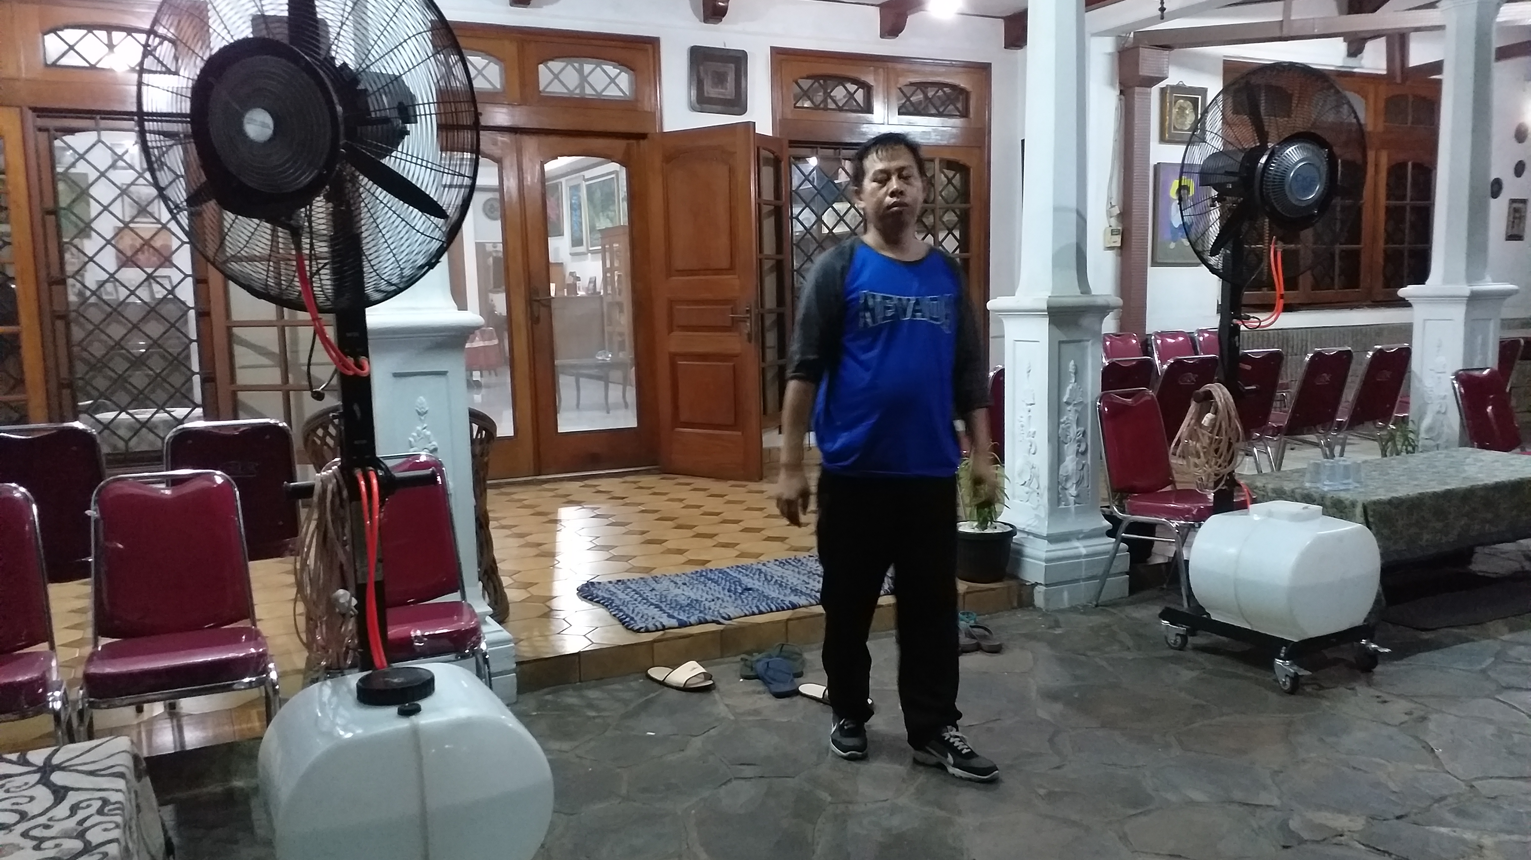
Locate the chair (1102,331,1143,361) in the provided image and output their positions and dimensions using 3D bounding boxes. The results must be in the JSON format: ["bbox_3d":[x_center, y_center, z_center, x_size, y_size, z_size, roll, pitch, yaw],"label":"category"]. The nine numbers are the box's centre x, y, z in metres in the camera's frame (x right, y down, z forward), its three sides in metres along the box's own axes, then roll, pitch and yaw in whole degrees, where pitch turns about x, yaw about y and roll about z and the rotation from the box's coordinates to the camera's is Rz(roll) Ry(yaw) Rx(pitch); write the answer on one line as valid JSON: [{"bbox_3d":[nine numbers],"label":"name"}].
[{"bbox_3d":[2.284,-0.142,6.853,0.445,0.860,0.530,-5,8,-26],"label":"chair"}]

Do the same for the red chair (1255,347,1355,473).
[{"bbox_3d":[2.862,-0.031,6.144,0.442,0.821,0.482,-4,8,-21],"label":"red chair"}]

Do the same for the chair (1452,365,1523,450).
[{"bbox_3d":[3.315,0.188,5.001,0.450,0.860,0.530,-5,8,-26],"label":"chair"}]

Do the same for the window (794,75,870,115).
[{"bbox_3d":[0.497,-2.435,8.322,0.674,0.255,0.050,-5,8,-27],"label":"window"}]

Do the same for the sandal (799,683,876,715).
[{"bbox_3d":[0.225,0.827,3.634,0.280,0.065,0.105,4,9,36],"label":"sandal"}]

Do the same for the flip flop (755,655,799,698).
[{"bbox_3d":[0.034,0.822,3.848,0.105,0.050,0.275,-3,11,-8],"label":"flip flop"}]

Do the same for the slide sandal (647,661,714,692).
[{"bbox_3d":[-0.287,0.810,3.878,0.288,0.074,0.099,4,9,33],"label":"slide sandal"}]

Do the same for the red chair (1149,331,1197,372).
[{"bbox_3d":[3.395,-0.346,9.133,0.450,0.857,0.490,-6,8,-30],"label":"red chair"}]

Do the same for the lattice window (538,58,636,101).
[{"bbox_3d":[-1.161,-2.287,7.480,0.667,0.265,0.050,-5,8,-27],"label":"lattice window"}]

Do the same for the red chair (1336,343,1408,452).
[{"bbox_3d":[3.575,-0.090,7.030,0.450,0.857,0.490,-6,8,-34],"label":"red chair"}]

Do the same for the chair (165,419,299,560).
[{"bbox_3d":[-1.770,0.377,3.909,0.450,0.857,0.490,-4,8,-21],"label":"chair"}]

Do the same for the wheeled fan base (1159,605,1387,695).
[{"bbox_3d":[1.728,0.713,3.938,0.436,0.169,0.568,-5,8,-28],"label":"wheeled fan base"}]

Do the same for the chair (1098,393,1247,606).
[{"bbox_3d":[1.637,0.289,4.571,0.450,0.857,0.490,-6,9,-35],"label":"chair"}]

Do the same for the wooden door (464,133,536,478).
[{"bbox_3d":[-1.884,-0.751,7.146,0.845,2.165,0.045,-5,8,-25],"label":"wooden door"}]

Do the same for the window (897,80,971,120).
[{"bbox_3d":[1.224,-2.418,8.435,0.623,0.277,0.045,-5,8,-25],"label":"window"}]

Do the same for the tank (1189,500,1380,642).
[{"bbox_3d":[1.766,0.442,3.923,0.445,0.403,0.403,-5,8,-27],"label":"tank"}]

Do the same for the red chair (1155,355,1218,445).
[{"bbox_3d":[2.015,0.032,5.776,0.442,0.821,0.482,-4,8,-21],"label":"red chair"}]

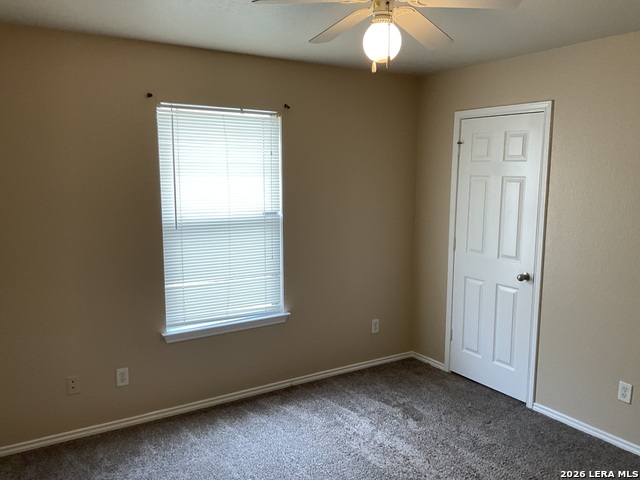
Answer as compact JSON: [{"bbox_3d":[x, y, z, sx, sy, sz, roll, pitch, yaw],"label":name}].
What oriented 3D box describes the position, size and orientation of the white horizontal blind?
[{"bbox_3d":[-0.664,-0.161,3.736,0.890,1.475,0.040,-4,9,-32],"label":"white horizontal blind"}]

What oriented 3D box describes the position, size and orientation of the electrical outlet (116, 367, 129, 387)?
[{"bbox_3d":[-1.264,0.883,3.446,0.071,0.115,0.010,-4,9,-32],"label":"electrical outlet"}]

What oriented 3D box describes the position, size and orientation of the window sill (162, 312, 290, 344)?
[{"bbox_3d":[-0.649,0.616,3.817,0.970,0.088,0.090,-4,9,-32],"label":"window sill"}]

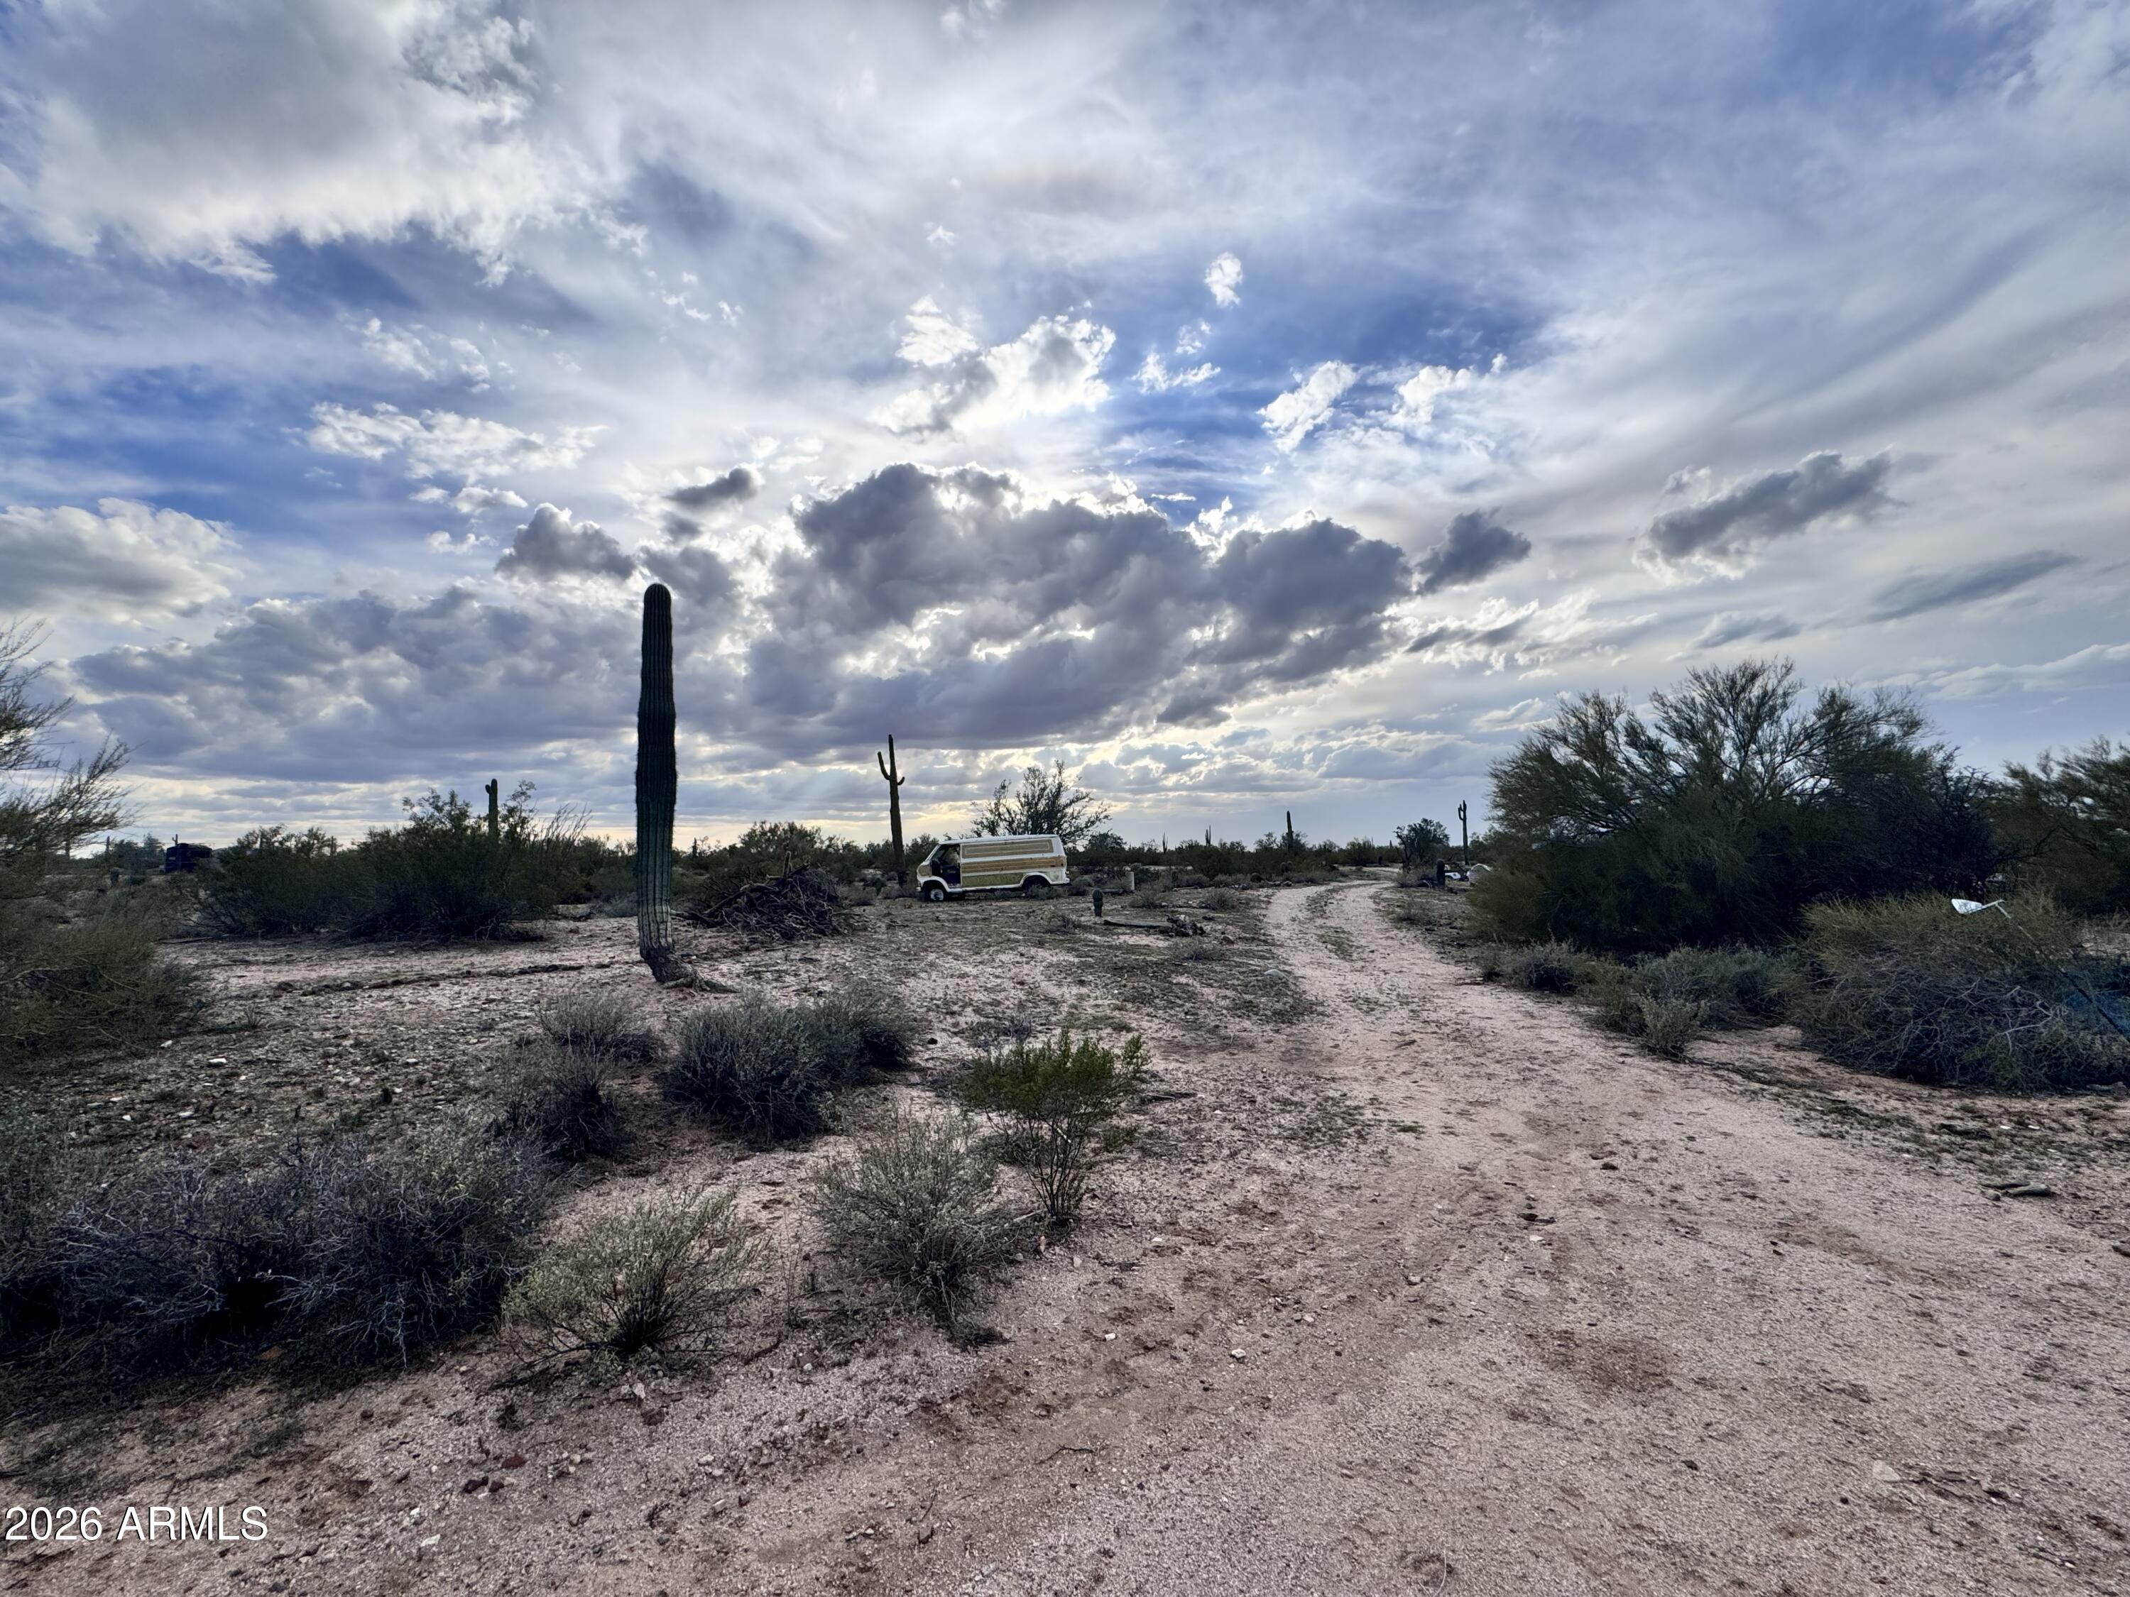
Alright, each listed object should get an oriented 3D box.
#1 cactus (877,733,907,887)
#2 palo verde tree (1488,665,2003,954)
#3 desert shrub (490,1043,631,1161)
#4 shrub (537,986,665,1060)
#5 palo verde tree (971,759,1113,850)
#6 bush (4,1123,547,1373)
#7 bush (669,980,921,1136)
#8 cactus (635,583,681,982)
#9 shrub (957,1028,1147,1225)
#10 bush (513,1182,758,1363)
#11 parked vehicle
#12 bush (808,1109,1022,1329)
[{"bbox_3d":[-7.433,0.600,37.032,1.300,6.450,0.800,0,-3,0],"label":"cactus"},{"bbox_3d":[9.946,0.074,13.560,6.500,4.600,6.000,-3,-4,36],"label":"palo verde tree"},{"bbox_3d":[-2.580,1.570,4.440,0.620,0.550,0.600,0,-3,0],"label":"desert shrub"},{"bbox_3d":[-3.514,1.697,6.537,0.816,0.521,0.734,0,-3,0],"label":"shrub"},{"bbox_3d":[-0.974,1.061,36.000,5.900,5.256,5.500,0,-3,0],"label":"palo verde tree"},{"bbox_3d":[-2.600,1.430,2.870,1.600,0.620,0.920,1,-3,-10],"label":"bush"},{"bbox_3d":[-1.650,1.556,5.315,1.150,0.660,1.500,-2,-4,25],"label":"bush"},{"bbox_3d":[-5.016,-0.245,10.634,0.500,4.900,0.480,2,-4,-25],"label":"cactus"},{"bbox_3d":[-0.050,1.400,3.710,0.810,0.790,0.760,0,-3,0],"label":"shrub"},{"bbox_3d":[-1.370,1.502,2.784,0.730,0.470,0.700,2,-4,-26],"label":"bush"},{"bbox_3d":[-2.290,2.312,28.612,4.950,2.000,2.000,-3,-3,0],"label":"parked vehicle"},{"bbox_3d":[-0.480,1.430,2.940,0.710,0.650,0.680,0,-3,0],"label":"bush"}]

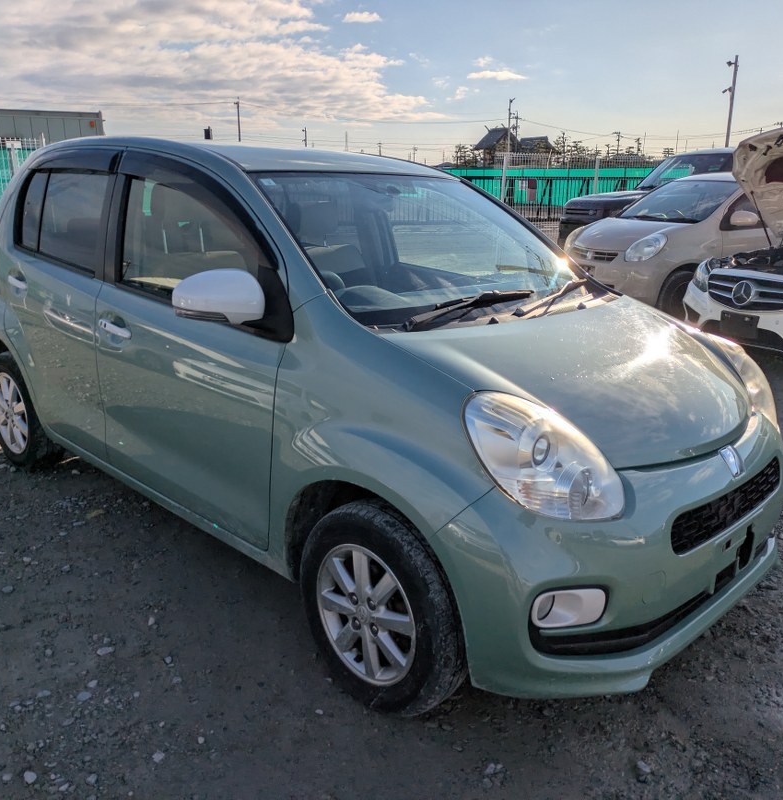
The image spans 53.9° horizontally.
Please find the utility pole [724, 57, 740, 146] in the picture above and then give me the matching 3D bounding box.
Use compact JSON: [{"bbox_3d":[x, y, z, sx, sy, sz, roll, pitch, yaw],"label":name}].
[{"bbox_3d":[16.901,-13.702,38.987,0.500,7.000,0.300,0,16,0],"label":"utility pole"}]

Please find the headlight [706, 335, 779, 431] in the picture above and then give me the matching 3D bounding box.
[{"bbox_3d":[1.182,-0.069,2.653,0.350,0.290,0.320,16,21,42],"label":"headlight"}]

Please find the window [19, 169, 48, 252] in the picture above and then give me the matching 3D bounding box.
[{"bbox_3d":[-1.519,-0.809,3.274,0.190,0.335,0.040,12,1,43],"label":"window"}]

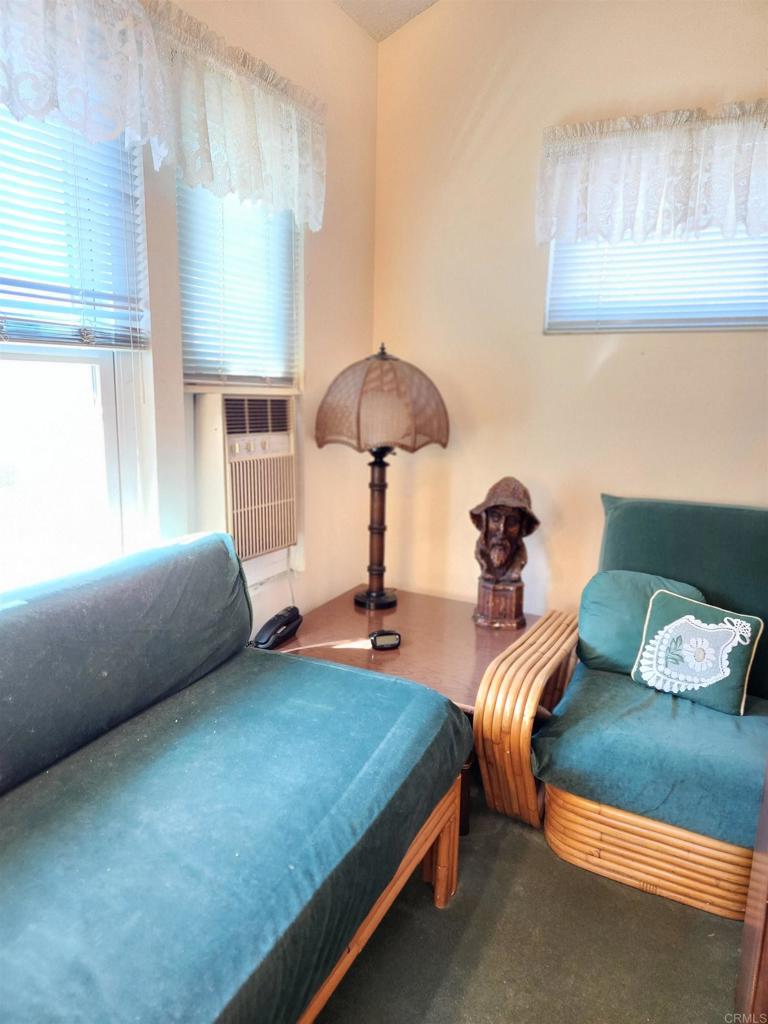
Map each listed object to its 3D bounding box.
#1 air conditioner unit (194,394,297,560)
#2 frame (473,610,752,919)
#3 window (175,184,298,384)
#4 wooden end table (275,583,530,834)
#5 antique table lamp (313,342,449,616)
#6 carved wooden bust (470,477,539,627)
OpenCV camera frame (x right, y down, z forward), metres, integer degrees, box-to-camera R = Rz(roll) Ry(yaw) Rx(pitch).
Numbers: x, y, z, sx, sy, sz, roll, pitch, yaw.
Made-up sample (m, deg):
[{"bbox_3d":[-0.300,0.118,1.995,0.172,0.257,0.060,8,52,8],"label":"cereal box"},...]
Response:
[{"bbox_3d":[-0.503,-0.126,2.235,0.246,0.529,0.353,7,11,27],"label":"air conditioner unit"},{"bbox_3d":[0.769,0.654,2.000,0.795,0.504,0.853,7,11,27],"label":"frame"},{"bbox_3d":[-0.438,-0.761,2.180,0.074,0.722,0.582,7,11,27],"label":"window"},{"bbox_3d":[0.070,0.615,2.386,0.816,0.410,0.849,7,11,27],"label":"wooden end table"},{"bbox_3d":[-0.021,-0.133,2.586,0.492,0.987,0.492,1,10,0],"label":"antique table lamp"},{"bbox_3d":[0.437,0.136,2.437,0.234,0.533,0.205,5,11,20],"label":"carved wooden bust"}]

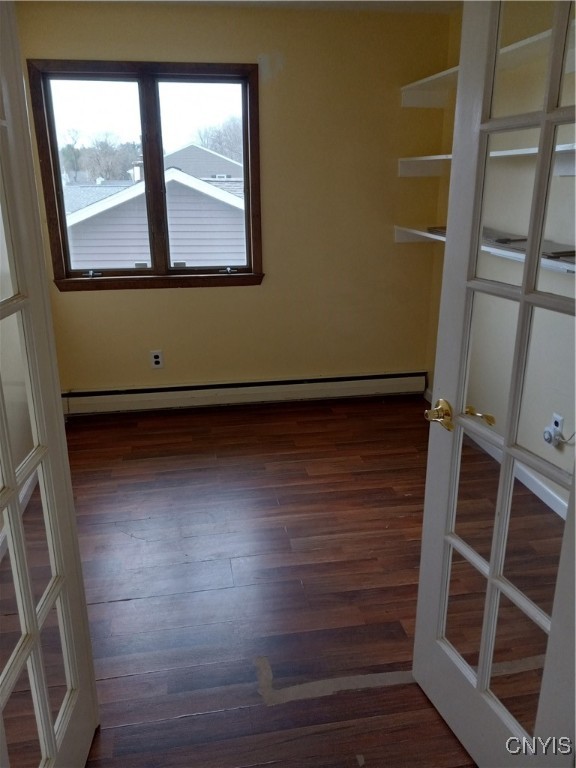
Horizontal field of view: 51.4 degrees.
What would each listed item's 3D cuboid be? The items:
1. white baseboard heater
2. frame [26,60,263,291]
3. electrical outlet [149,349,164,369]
[{"bbox_3d":[-0.237,0.073,4.062,2.480,0.167,0.070,-3,18,-9],"label":"white baseboard heater"},{"bbox_3d":[-0.804,-1.224,3.618,1.295,1.284,0.085,-3,18,-9],"label":"frame"},{"bbox_3d":[-0.857,-0.156,3.918,0.072,0.116,0.010,-3,18,-9],"label":"electrical outlet"}]

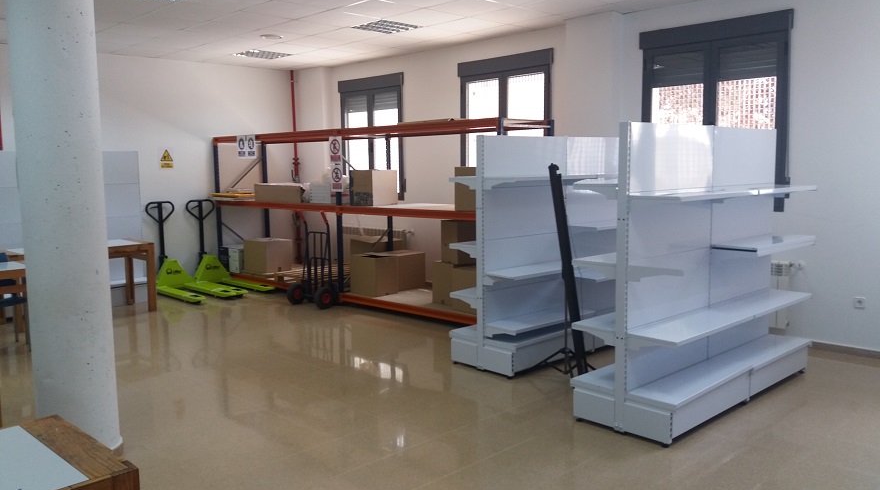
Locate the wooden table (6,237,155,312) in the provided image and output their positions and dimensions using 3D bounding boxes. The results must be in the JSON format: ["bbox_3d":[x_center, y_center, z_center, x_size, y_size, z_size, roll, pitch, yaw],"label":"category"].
[{"bbox_3d":[-3.936,0.405,7.754,1.400,0.765,0.710,-7,9,-44],"label":"wooden table"}]

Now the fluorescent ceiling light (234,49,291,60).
[{"bbox_3d":[-2.249,-2.449,9.063,0.600,0.060,0.600,-7,9,-44],"label":"fluorescent ceiling light"}]

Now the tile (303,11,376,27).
[{"bbox_3d":[-0.989,-2.211,6.948,0.600,0.020,0.600,-7,9,-44],"label":"tile"}]

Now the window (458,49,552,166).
[{"bbox_3d":[0.742,-1.320,8.153,0.120,1.675,1.395,-7,9,-44],"label":"window"}]

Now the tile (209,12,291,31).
[{"bbox_3d":[-1.838,-2.201,6.957,0.600,0.025,0.600,-7,9,-44],"label":"tile"}]

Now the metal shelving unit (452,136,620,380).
[{"bbox_3d":[1.048,-0.014,6.075,2.030,1.800,0.690,-7,9,-42],"label":"metal shelving unit"}]

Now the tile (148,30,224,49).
[{"bbox_3d":[-2.680,-2.284,7.808,0.600,0.025,0.600,-7,9,-44],"label":"tile"}]

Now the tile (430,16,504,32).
[{"bbox_3d":[0.276,-2.283,7.359,0.600,0.020,0.600,-7,9,-44],"label":"tile"}]

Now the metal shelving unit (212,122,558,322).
[{"bbox_3d":[-0.975,-0.347,8.433,4.950,2.000,0.820,5,9,42],"label":"metal shelving unit"}]

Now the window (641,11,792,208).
[{"bbox_3d":[2.439,-1.153,6.439,0.120,1.675,1.390,-7,9,-44],"label":"window"}]

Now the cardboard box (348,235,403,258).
[{"bbox_3d":[-0.791,0.193,9.011,0.440,0.508,0.475,-7,9,-44],"label":"cardboard box"}]

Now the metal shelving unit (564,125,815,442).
[{"bbox_3d":[1.790,0.123,4.799,2.030,1.823,0.720,-7,9,-43],"label":"metal shelving unit"}]

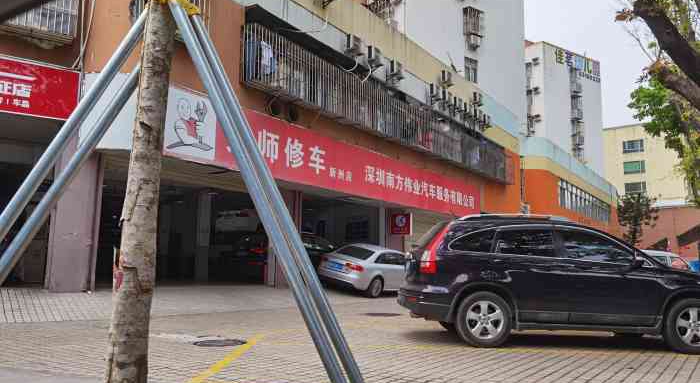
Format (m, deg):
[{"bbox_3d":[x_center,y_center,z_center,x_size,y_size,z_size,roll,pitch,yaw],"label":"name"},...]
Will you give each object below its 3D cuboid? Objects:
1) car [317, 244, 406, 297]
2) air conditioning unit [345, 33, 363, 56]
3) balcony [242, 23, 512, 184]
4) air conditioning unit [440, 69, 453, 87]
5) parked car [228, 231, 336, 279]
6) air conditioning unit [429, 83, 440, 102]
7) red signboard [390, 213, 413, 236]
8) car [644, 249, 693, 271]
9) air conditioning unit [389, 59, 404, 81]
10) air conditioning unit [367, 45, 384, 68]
[{"bbox_3d":[0.986,2.530,17.813,1.830,1.430,4.740,6,-3,38],"label":"car"},{"bbox_3d":[0.159,-5.351,19.839,0.290,0.550,0.780,-4,-8,33],"label":"air conditioning unit"},{"bbox_3d":[3.773,-2.576,25.185,0.600,1.677,23.932,-4,-8,33],"label":"balcony"},{"bbox_3d":[4.802,-5.638,27.088,0.290,0.560,0.800,-4,-8,33],"label":"air conditioning unit"},{"bbox_3d":[-1.906,2.428,20.151,1.840,1.640,4.600,-6,-9,44],"label":"parked car"},{"bbox_3d":[4.015,-4.727,25.777,0.290,0.550,0.780,-4,-8,33],"label":"air conditioning unit"},{"bbox_3d":[2.067,1.317,21.791,0.860,0.820,0.140,-4,-8,33],"label":"red signboard"},{"bbox_3d":[7.568,2.206,13.951,4.500,1.470,1.760,5,-8,-30],"label":"car"},{"bbox_3d":[1.960,-5.025,22.609,0.290,0.550,0.780,-4,-8,33],"label":"air conditioning unit"},{"bbox_3d":[1.022,-5.267,21.173,0.290,0.550,0.780,-4,-8,33],"label":"air conditioning unit"}]

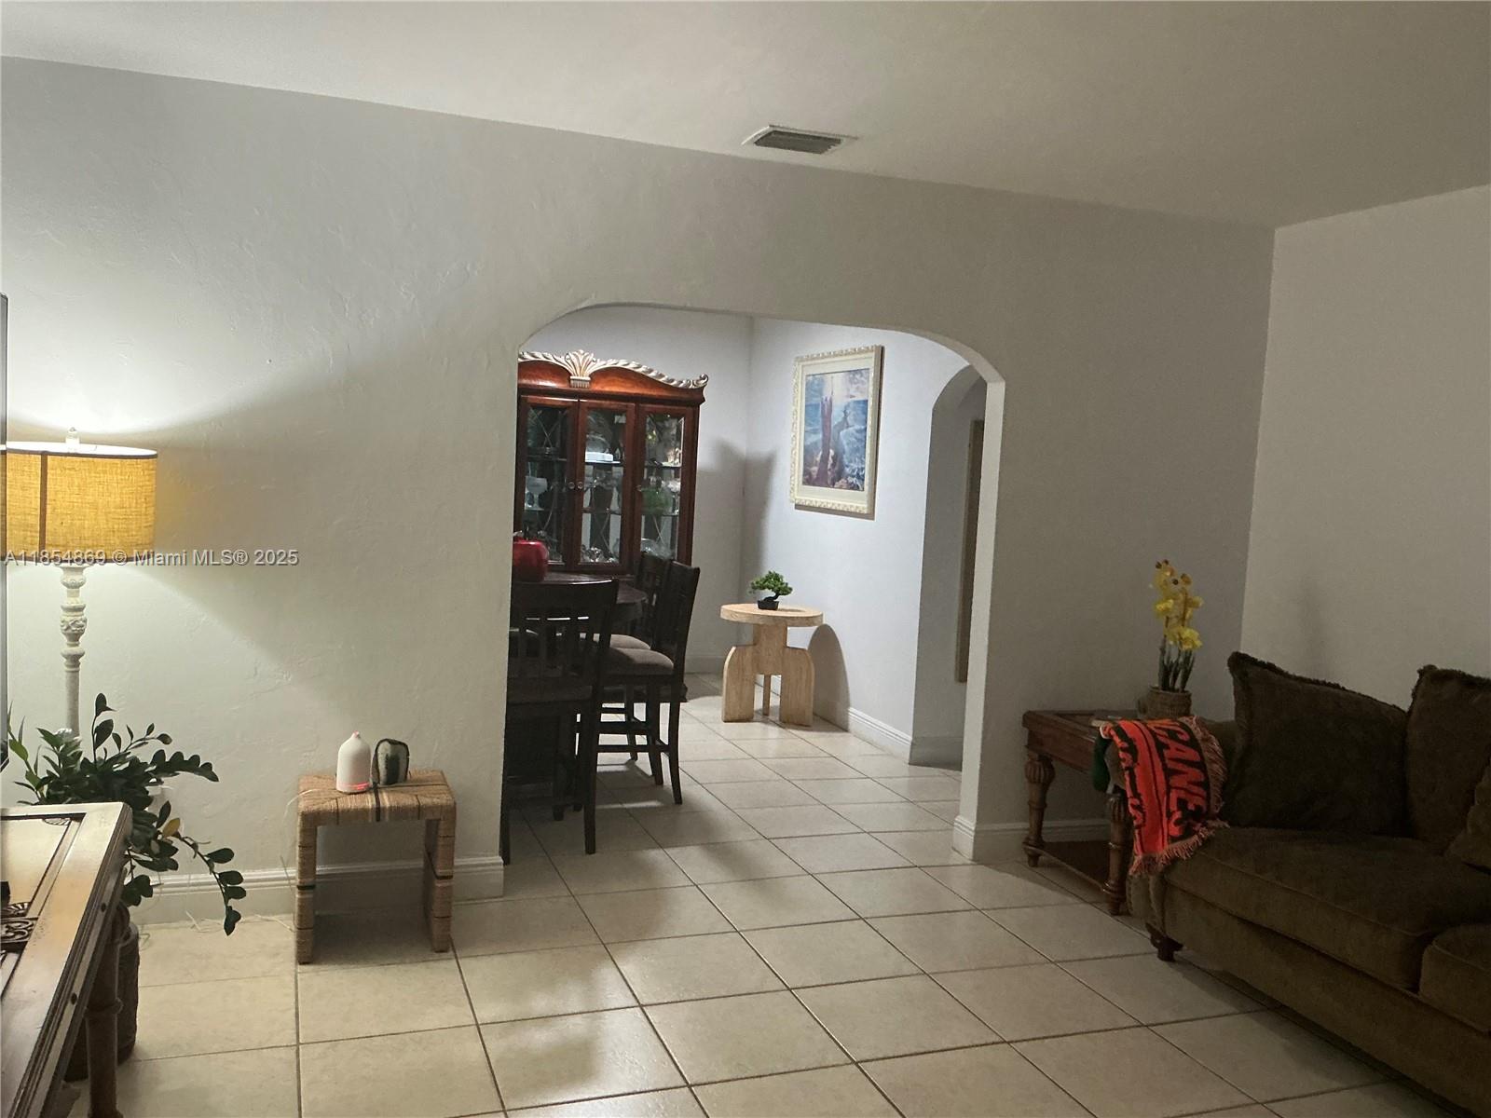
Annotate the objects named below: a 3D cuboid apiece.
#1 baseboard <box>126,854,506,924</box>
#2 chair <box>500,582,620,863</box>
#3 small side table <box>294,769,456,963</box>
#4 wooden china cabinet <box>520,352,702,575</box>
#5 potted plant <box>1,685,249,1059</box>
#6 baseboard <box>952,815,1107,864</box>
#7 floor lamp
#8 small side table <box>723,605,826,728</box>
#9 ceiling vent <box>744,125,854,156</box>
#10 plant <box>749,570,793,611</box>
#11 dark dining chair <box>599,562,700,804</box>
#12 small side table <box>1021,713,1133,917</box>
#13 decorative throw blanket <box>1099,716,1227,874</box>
[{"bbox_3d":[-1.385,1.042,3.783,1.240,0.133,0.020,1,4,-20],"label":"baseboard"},{"bbox_3d":[-0.790,0.565,4.579,0.420,1.026,0.546,1,5,-26],"label":"chair"},{"bbox_3d":[-1.095,0.898,3.562,0.441,0.449,0.330,1,4,-20],"label":"small side table"},{"bbox_3d":[-1.151,-0.263,7.867,1.703,2.153,0.449,1,4,-20],"label":"wooden china cabinet"},{"bbox_3d":[-1.474,0.734,2.806,0.582,0.856,0.492,1,5,-28],"label":"potted plant"},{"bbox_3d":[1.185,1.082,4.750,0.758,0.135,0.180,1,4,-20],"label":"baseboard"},{"bbox_3d":[-1.845,0.382,3.301,0.403,1.472,0.403,1,4,-20],"label":"floor lamp"},{"bbox_3d":[0.144,0.623,7.084,0.548,0.647,0.548,3,4,0],"label":"small side table"},{"bbox_3d":[0.171,-1.329,3.865,0.294,0.017,0.249,1,4,-20],"label":"ceiling vent"},{"bbox_3d":[0.143,0.188,6.993,0.244,0.227,0.180,3,4,1],"label":"plant"},{"bbox_3d":[-0.527,0.530,5.250,0.546,1.026,0.420,1,4,-20],"label":"dark dining chair"},{"bbox_3d":[1.470,0.908,4.425,0.714,0.580,0.619,1,4,-20],"label":"small side table"},{"bbox_3d":[1.331,0.730,3.785,0.334,0.428,0.364,1,4,-20],"label":"decorative throw blanket"}]

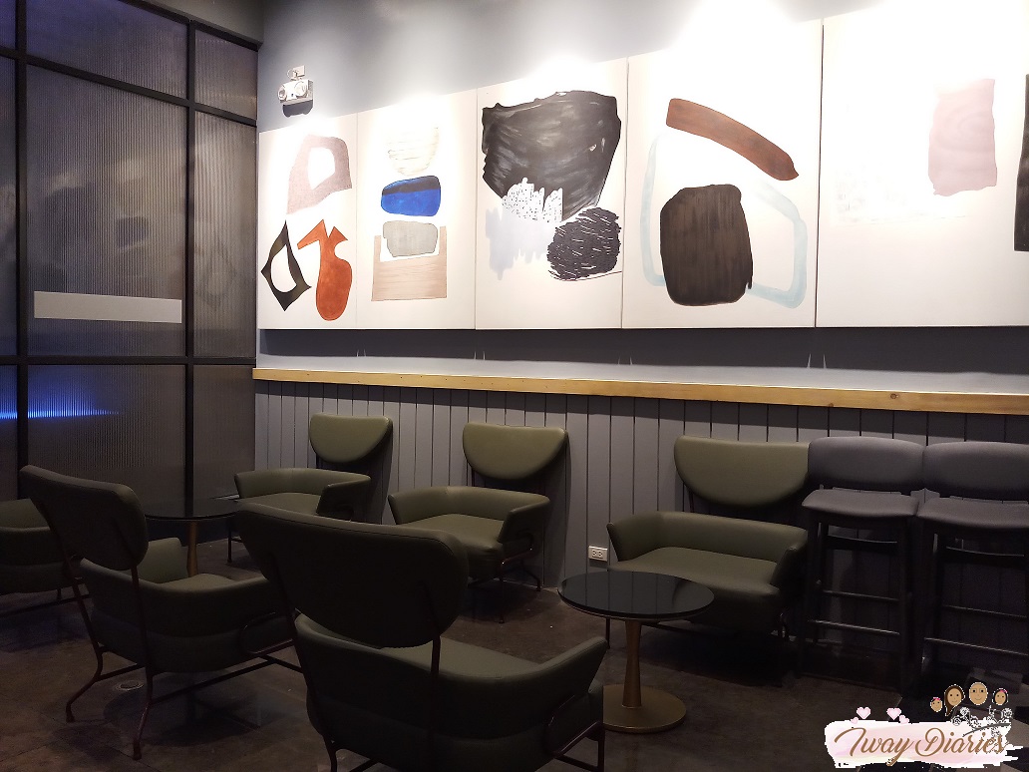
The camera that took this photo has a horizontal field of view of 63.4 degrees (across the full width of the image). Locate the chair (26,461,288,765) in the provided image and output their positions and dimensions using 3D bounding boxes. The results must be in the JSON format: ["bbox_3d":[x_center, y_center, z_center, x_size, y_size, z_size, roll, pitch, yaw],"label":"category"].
[{"bbox_3d":[-1.296,0.761,3.116,0.866,0.952,0.735,2,3,35],"label":"chair"}]

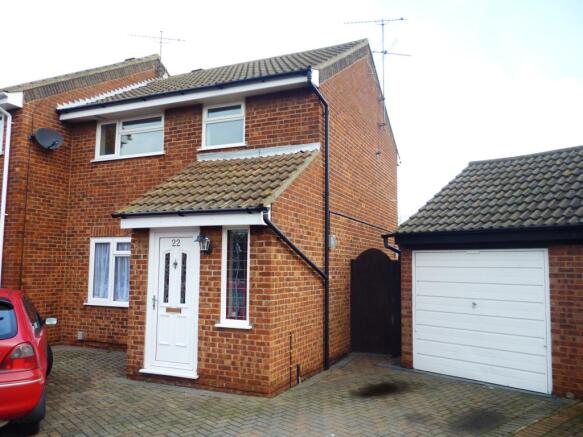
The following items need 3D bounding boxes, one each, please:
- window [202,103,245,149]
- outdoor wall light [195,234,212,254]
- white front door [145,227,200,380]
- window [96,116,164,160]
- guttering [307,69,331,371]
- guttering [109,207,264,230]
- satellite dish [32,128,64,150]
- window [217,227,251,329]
[{"bbox_3d":[-1.310,-1.746,8.917,0.930,0.870,0.120,-2,-6,23],"label":"window"},{"bbox_3d":[-1.205,0.361,6.564,0.160,0.280,0.200,-2,-6,23],"label":"outdoor wall light"},{"bbox_3d":[-1.723,1.179,6.802,0.930,2.090,0.110,-2,-6,23],"label":"white front door"},{"bbox_3d":[-3.392,-1.685,9.820,1.810,0.880,0.120,-2,-6,23],"label":"window"},{"bbox_3d":[0.442,0.006,7.890,0.200,4.980,0.660,-2,-6,23],"label":"guttering"},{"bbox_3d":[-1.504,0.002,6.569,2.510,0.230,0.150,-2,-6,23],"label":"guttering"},{"bbox_3d":[-4.939,-1.626,9.669,0.300,0.450,0.550,-5,-8,43],"label":"satellite dish"},{"bbox_3d":[-0.771,0.790,6.439,0.470,1.380,0.110,-2,-6,23],"label":"window"}]

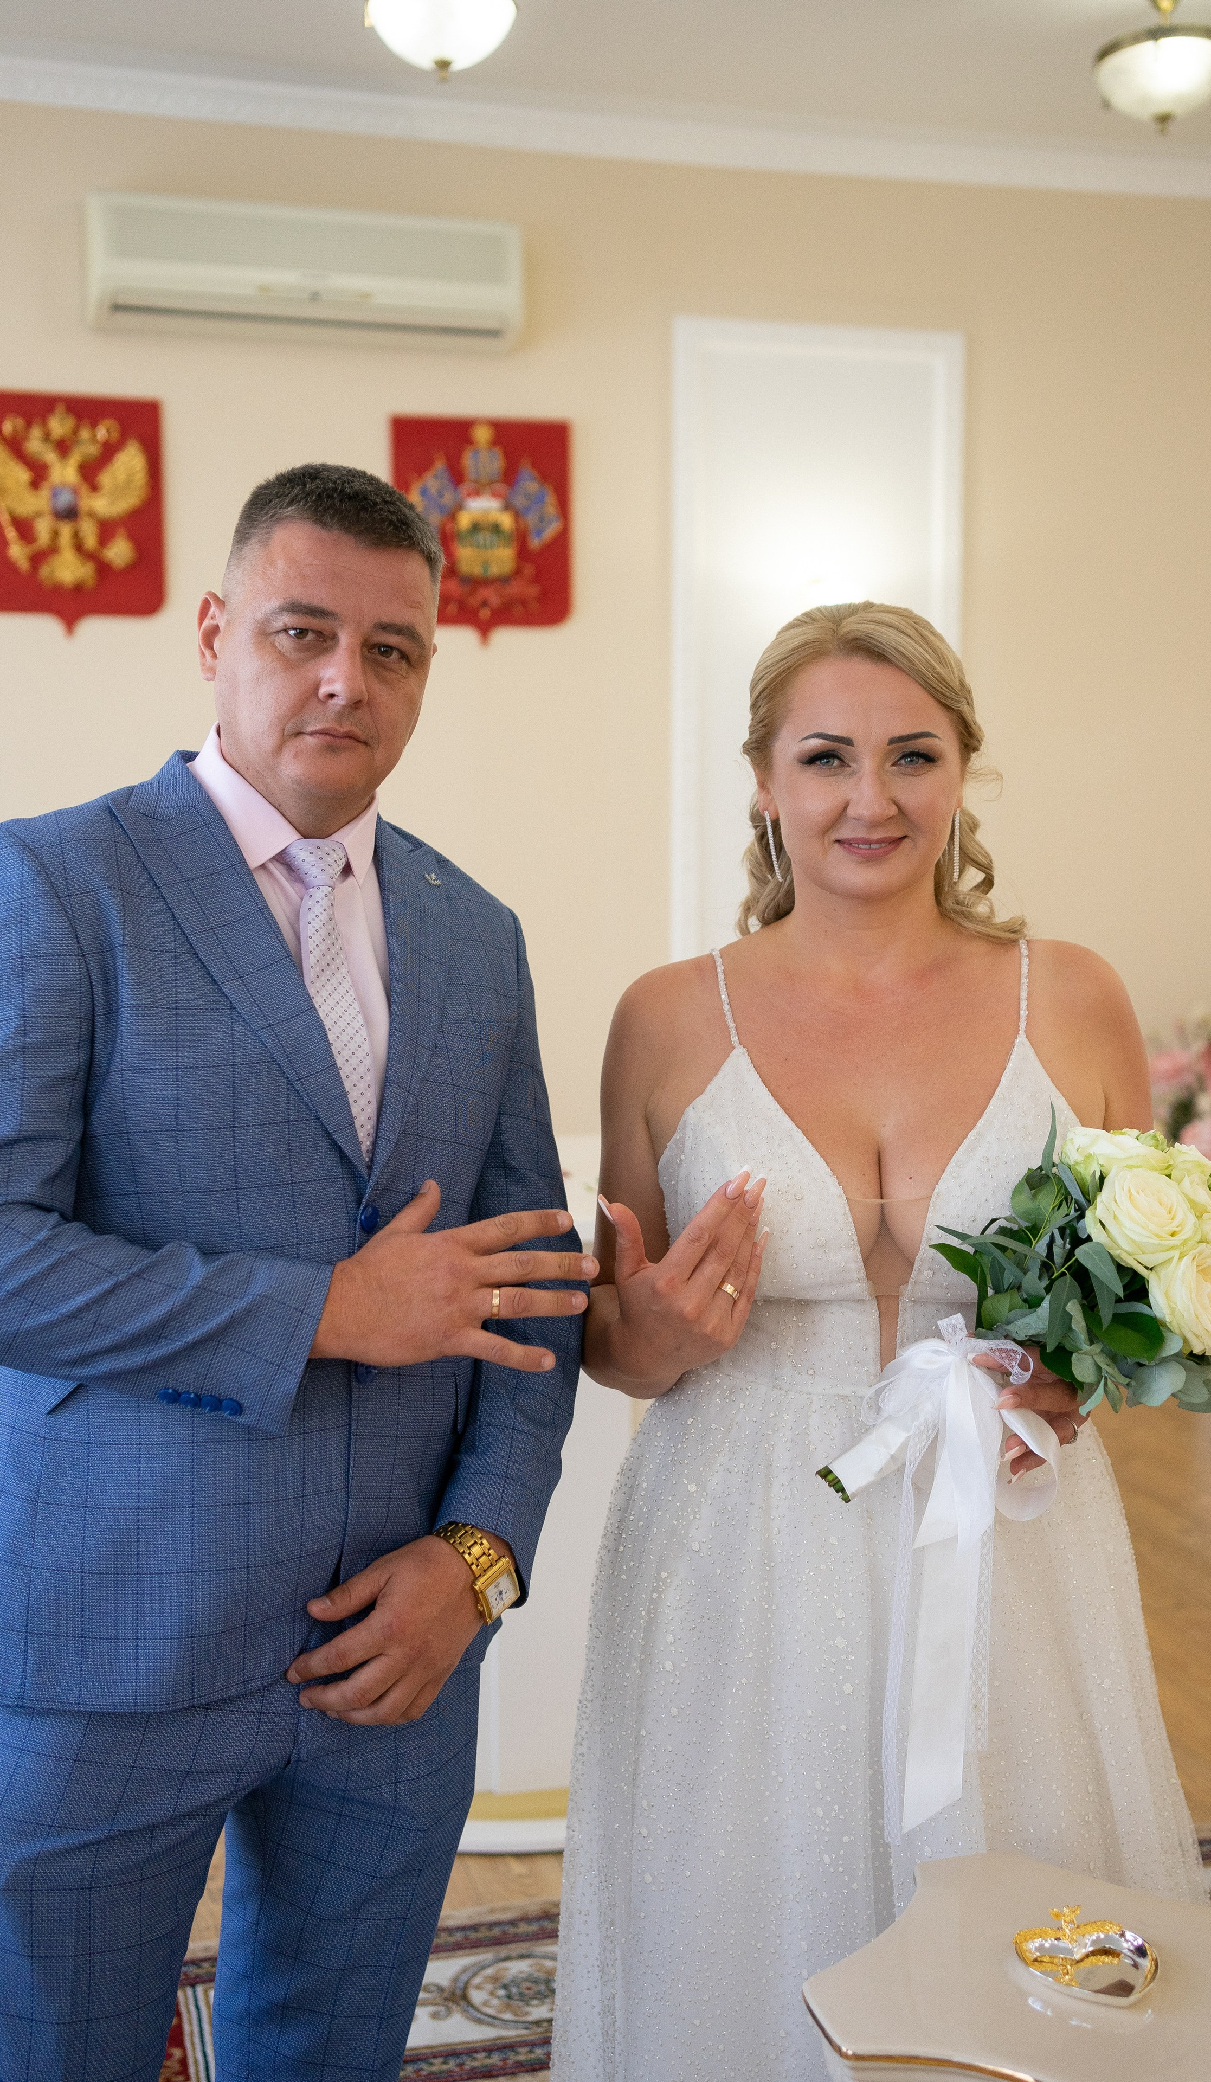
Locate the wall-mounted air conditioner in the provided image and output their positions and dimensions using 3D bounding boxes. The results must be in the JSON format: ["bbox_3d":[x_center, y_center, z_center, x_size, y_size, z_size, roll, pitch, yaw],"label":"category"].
[{"bbox_3d":[-0.710,-1.819,4.804,1.004,0.270,0.200,-2,7,-15],"label":"wall-mounted air conditioner"}]

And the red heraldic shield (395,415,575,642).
[{"bbox_3d":[-0.306,-1.271,5.060,0.450,0.538,0.040,-2,7,-15],"label":"red heraldic shield"}]

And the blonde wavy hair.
[{"bbox_3d":[0.219,-0.210,1.600,0.225,0.260,0.240,1,7,7],"label":"blonde wavy hair"}]

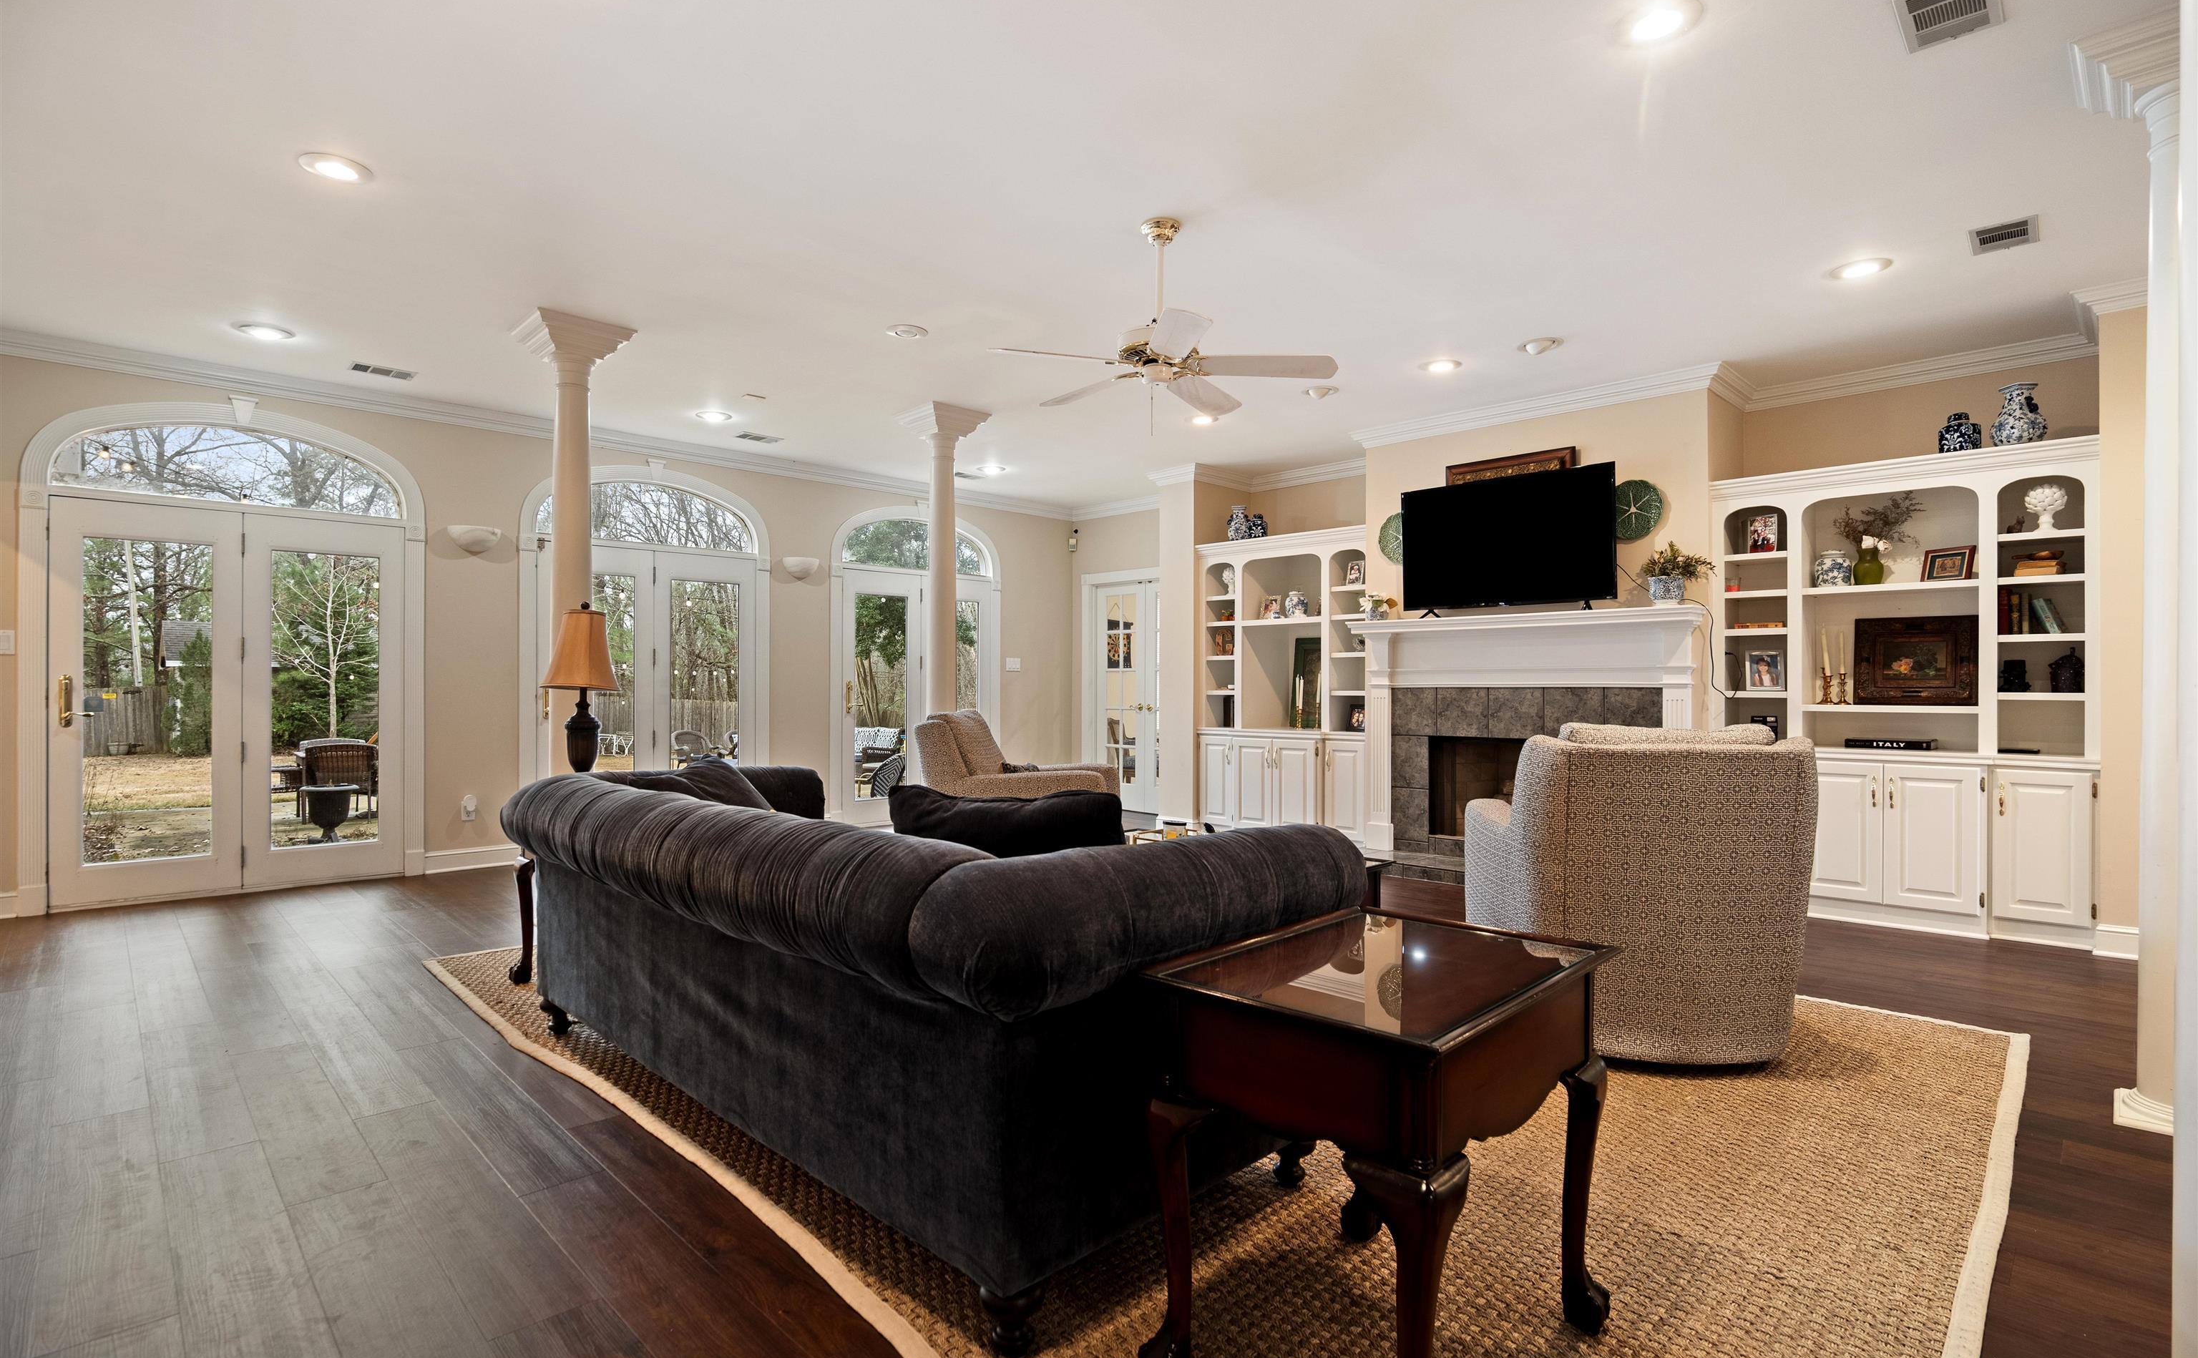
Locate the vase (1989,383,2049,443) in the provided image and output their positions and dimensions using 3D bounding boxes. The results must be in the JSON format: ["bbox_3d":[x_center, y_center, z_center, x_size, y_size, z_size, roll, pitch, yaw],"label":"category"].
[{"bbox_3d":[4.179,-1.188,4.439,0.200,0.310,0.200,0,0,45],"label":"vase"}]

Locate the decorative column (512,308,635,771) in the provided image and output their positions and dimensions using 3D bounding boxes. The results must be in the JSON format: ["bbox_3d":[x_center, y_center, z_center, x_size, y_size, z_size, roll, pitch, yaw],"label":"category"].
[{"bbox_3d":[-2.492,-0.247,4.624,0.430,2.750,0.430,0,0,45],"label":"decorative column"}]

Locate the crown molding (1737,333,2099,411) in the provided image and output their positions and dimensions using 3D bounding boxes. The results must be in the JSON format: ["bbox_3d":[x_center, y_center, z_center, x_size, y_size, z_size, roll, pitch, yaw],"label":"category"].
[{"bbox_3d":[4.158,-1.575,5.053,0.090,0.112,1.420,0,0,-44],"label":"crown molding"}]

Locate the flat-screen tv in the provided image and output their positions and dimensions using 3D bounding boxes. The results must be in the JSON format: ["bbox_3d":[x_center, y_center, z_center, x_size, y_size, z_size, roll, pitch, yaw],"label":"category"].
[{"bbox_3d":[2.363,-0.805,5.753,1.265,0.735,0.080,0,0,45],"label":"flat-screen tv"}]

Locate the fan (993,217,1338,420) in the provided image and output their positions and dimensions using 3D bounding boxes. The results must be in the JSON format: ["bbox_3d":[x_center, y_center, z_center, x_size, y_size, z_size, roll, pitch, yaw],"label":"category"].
[{"bbox_3d":[0.222,-1.281,3.492,1.250,0.700,1.270,0,0,-3],"label":"fan"}]

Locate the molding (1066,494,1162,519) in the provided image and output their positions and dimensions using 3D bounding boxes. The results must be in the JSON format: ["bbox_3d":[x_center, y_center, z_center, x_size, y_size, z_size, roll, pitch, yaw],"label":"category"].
[{"bbox_3d":[0.247,-1.543,8.670,1.450,0.130,0.100,0,0,45],"label":"molding"}]

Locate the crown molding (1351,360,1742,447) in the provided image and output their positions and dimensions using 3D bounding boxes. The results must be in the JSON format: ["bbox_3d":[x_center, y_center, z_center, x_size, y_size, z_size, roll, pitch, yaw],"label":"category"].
[{"bbox_3d":[2.478,-1.577,5.806,0.090,0.112,2.150,0,0,-44],"label":"crown molding"}]

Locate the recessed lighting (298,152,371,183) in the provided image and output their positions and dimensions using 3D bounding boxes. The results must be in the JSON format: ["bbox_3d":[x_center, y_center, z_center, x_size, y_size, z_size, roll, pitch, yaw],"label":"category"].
[{"bbox_3d":[-2.477,-1.649,3.172,0.200,0.025,0.200,0,0,45],"label":"recessed lighting"}]

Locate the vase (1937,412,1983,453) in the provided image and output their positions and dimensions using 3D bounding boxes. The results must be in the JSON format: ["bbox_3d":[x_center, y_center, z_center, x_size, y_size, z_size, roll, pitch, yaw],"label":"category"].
[{"bbox_3d":[4.013,-1.137,4.552,0.155,0.210,0.155,0,0,-44],"label":"vase"}]

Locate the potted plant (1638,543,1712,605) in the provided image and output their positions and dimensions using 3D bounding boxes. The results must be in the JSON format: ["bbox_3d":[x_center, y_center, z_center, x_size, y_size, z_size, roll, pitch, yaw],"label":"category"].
[{"bbox_3d":[2.996,-0.534,5.079,0.300,0.335,0.400,0,0,-44],"label":"potted plant"}]

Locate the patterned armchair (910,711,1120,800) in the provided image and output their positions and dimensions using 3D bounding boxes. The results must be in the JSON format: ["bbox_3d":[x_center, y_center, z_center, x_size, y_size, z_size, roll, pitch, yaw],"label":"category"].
[{"bbox_3d":[-0.390,0.635,4.620,0.910,0.990,0.820,0,0,12],"label":"patterned armchair"}]

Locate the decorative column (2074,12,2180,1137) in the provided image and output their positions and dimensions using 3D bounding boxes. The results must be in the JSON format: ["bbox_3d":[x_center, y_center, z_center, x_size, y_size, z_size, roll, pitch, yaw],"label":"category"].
[{"bbox_3d":[2.811,-0.249,2.522,0.430,2.750,0.430,0,0,45],"label":"decorative column"}]

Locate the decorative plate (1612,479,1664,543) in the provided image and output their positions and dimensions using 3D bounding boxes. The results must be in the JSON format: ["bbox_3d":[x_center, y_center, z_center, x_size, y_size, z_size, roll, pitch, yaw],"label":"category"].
[{"bbox_3d":[2.914,-0.918,5.351,0.330,0.330,0.040,0,0,45],"label":"decorative plate"}]

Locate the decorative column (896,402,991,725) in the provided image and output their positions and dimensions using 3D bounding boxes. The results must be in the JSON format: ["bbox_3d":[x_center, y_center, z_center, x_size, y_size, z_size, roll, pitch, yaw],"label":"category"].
[{"bbox_3d":[-0.960,-0.248,6.046,0.430,2.777,0.430,0,0,-44],"label":"decorative column"}]

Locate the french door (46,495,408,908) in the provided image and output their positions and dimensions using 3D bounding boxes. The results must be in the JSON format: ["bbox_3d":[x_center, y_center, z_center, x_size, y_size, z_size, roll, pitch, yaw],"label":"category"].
[{"bbox_3d":[-4.557,0.130,5.207,1.420,2.020,0.070,0,0,-44],"label":"french door"}]

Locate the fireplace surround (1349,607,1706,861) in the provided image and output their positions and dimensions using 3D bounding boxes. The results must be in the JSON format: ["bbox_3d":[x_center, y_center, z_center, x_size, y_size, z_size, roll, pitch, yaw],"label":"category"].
[{"bbox_3d":[2.410,0.392,5.730,2.030,1.480,0.220,0,0,45],"label":"fireplace surround"}]

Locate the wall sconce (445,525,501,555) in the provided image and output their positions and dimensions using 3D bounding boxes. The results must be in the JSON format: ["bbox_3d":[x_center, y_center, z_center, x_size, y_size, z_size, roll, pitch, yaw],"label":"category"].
[{"bbox_3d":[-3.747,-0.823,5.879,0.290,0.160,0.140,0,0,-44],"label":"wall sconce"}]

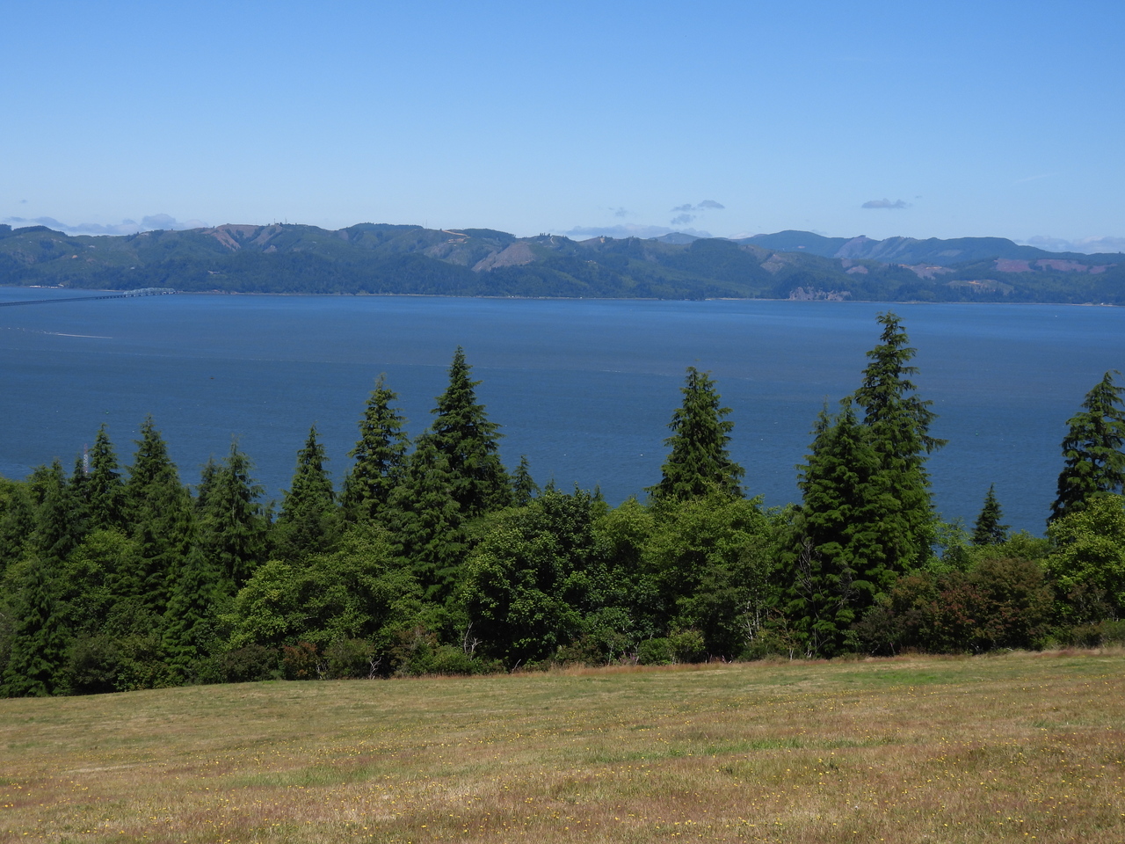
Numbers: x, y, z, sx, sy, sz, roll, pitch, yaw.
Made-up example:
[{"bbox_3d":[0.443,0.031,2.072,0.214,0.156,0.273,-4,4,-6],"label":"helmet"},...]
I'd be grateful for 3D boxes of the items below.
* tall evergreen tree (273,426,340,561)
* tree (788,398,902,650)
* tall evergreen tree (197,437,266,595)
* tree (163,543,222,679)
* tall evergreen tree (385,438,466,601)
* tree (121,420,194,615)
[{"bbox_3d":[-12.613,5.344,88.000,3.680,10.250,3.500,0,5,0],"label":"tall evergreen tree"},{"bbox_3d":[12.015,4.540,76.000,5.010,10.780,4.760,0,5,0],"label":"tree"},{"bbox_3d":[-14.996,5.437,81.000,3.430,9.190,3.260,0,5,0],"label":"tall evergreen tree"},{"bbox_3d":[-14.715,7.558,71.000,2.370,5.280,2.260,0,5,0],"label":"tree"},{"bbox_3d":[-6.117,5.330,80.000,3.730,9.160,3.540,0,5,0],"label":"tall evergreen tree"},{"bbox_3d":[-17.849,4.992,79.000,3.360,10.360,3.190,0,5,0],"label":"tree"}]

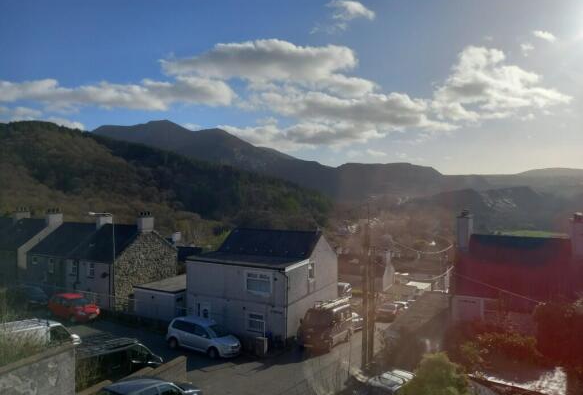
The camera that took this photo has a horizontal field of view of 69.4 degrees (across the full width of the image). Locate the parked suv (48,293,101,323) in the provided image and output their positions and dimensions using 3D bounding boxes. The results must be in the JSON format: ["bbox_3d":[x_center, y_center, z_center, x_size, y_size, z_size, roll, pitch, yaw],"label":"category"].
[{"bbox_3d":[-14.774,7.431,28.719,3.900,1.500,1.680,0,1,31],"label":"parked suv"}]

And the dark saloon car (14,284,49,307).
[{"bbox_3d":[-19.974,7.450,31.570,4.400,1.450,1.750,0,1,32],"label":"dark saloon car"}]

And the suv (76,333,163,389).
[{"bbox_3d":[-7.824,7.321,17.994,1.900,1.950,4.800,1,-1,38],"label":"suv"}]

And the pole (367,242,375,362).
[{"bbox_3d":[3.964,5.374,21.187,0.280,6.000,0.280,1,1,30],"label":"pole"}]

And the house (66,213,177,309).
[{"bbox_3d":[-13.553,4.862,34.150,5.800,7.100,6.100,0,1,30],"label":"house"}]

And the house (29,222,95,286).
[{"bbox_3d":[-18.282,5.184,36.985,5.400,6.200,6.100,0,1,30],"label":"house"}]

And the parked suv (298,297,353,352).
[{"bbox_3d":[2.108,7.399,24.987,1.930,2.150,4.800,0,-3,25],"label":"parked suv"}]

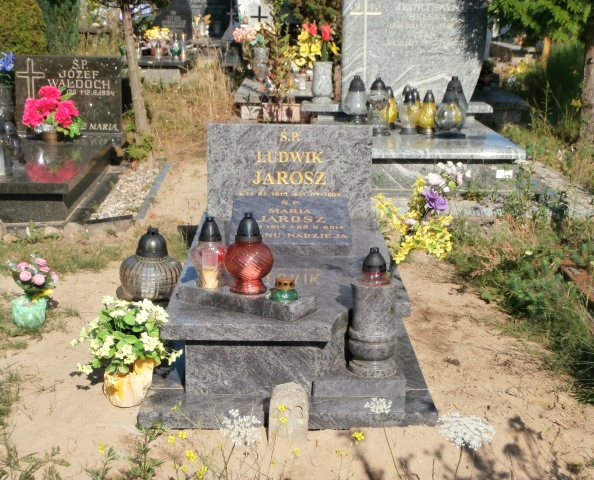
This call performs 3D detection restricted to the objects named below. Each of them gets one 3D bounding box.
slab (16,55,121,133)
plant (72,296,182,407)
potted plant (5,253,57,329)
[{"bbox_3d":[-1.782,-1.131,8.220,0.830,0.630,0.080,0,12,-2],"label":"slab"},{"bbox_3d":[-0.605,0.388,3.761,0.390,0.385,0.350,0,12,0],"label":"plant"},{"bbox_3d":[-1.141,0.221,4.530,0.220,0.315,0.200,0,12,-1],"label":"potted plant"}]

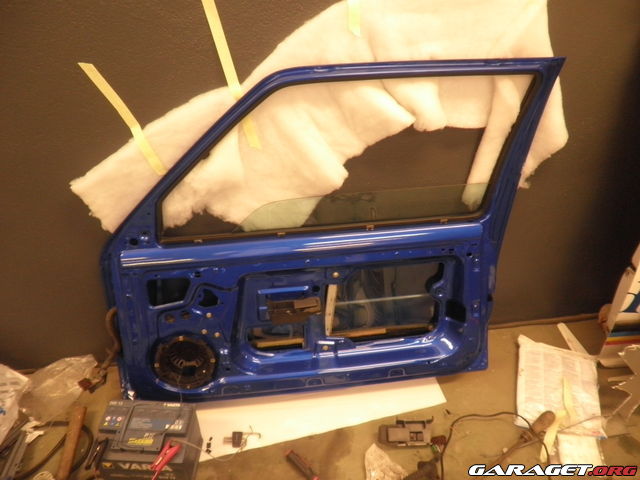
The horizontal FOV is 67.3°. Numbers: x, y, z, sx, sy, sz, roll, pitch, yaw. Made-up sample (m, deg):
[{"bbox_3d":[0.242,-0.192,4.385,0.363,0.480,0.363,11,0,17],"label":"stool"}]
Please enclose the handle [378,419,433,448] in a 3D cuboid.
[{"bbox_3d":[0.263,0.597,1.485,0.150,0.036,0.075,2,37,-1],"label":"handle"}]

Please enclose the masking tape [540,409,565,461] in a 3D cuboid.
[{"bbox_3d":[0.729,0.612,1.504,0.031,0.022,0.175,25,43,27],"label":"masking tape"}]

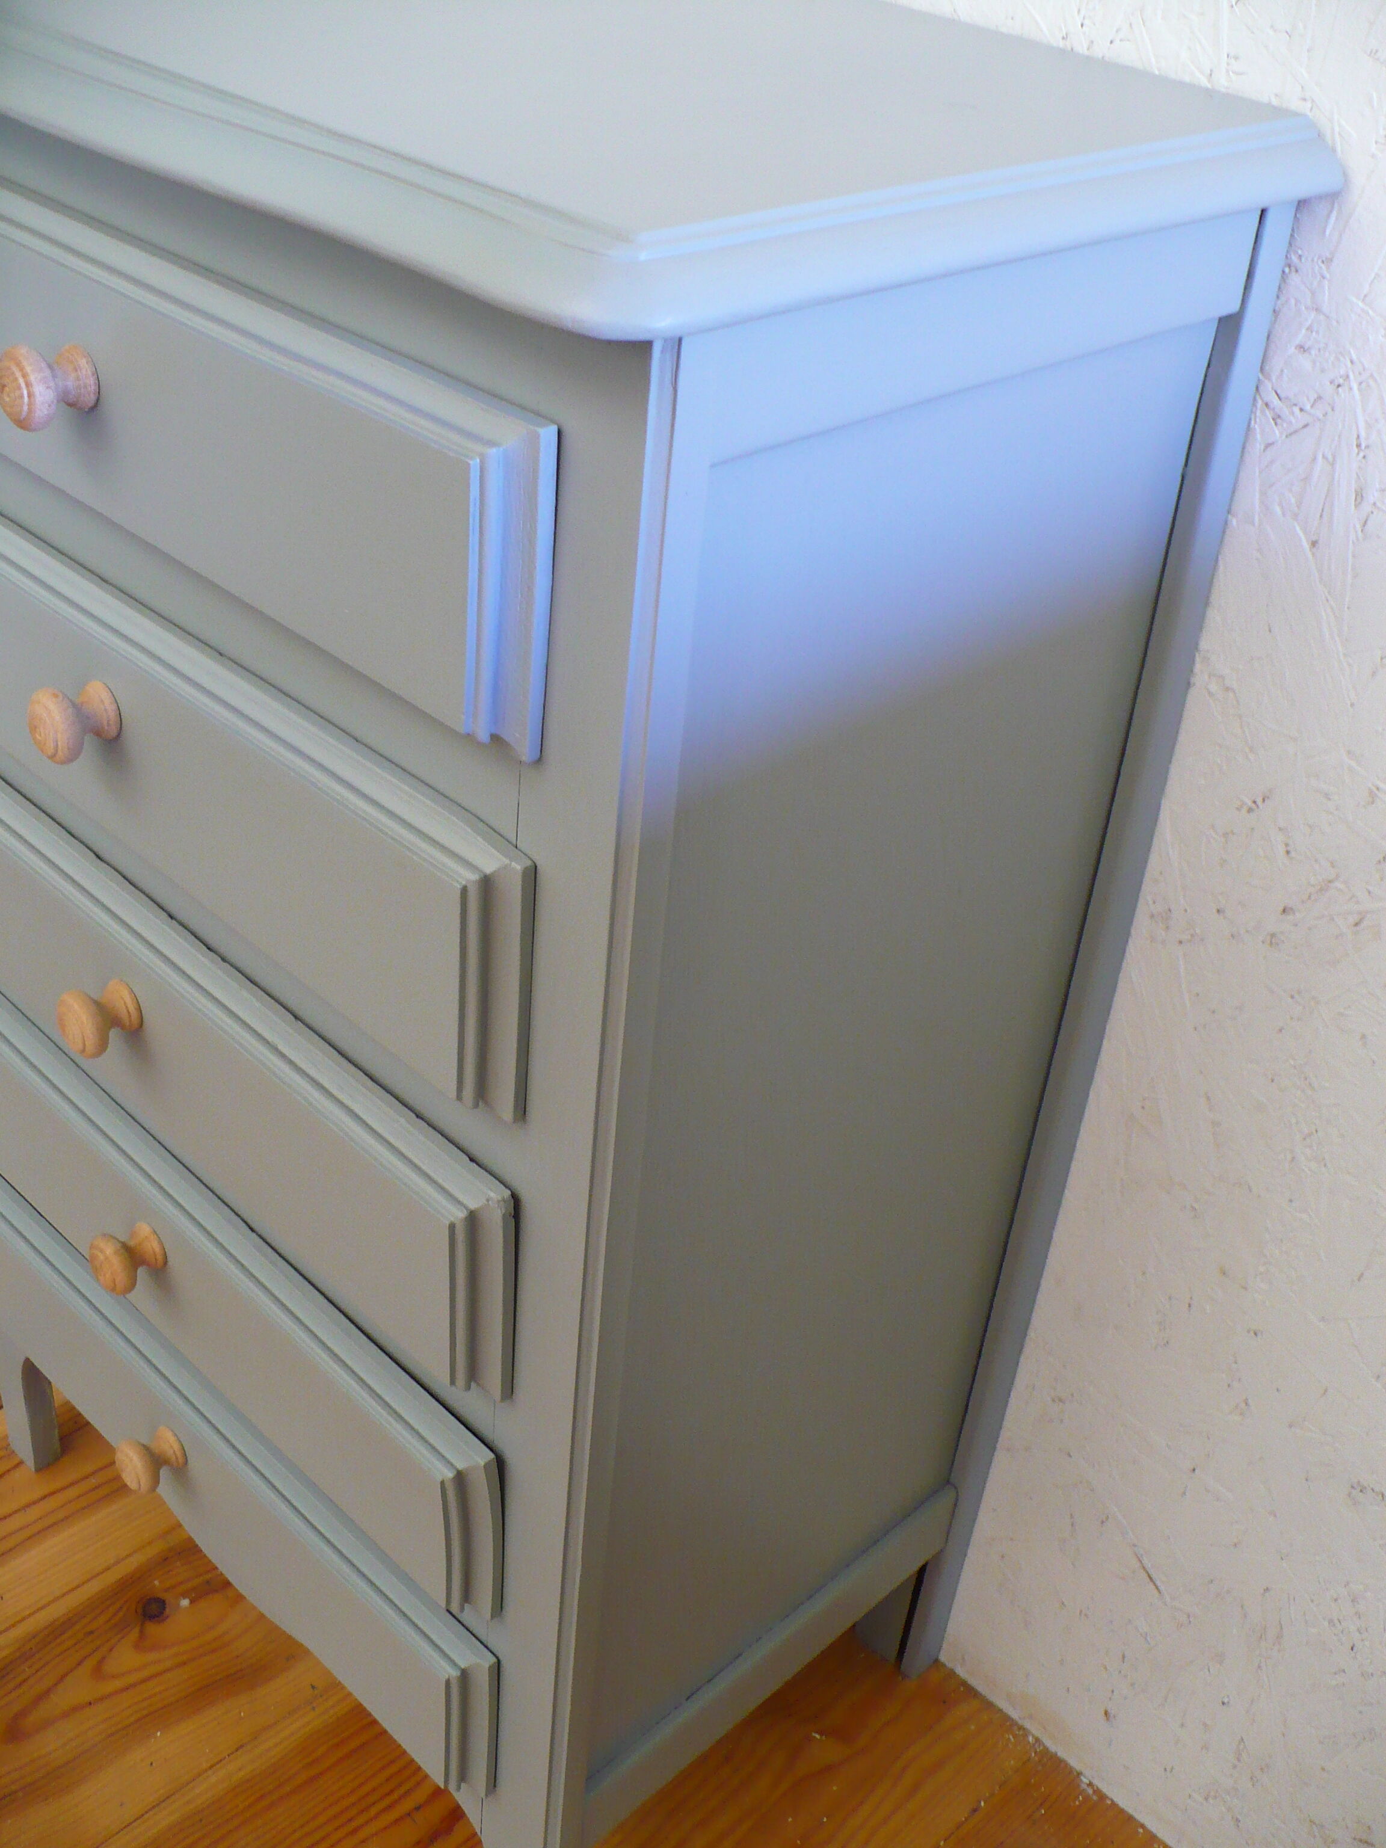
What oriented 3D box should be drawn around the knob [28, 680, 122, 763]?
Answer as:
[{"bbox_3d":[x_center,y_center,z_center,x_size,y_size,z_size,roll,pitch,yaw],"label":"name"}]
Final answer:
[{"bbox_3d":[-0.279,-0.091,0.887,0.035,0.036,0.036,-26,45,-38],"label":"knob"}]

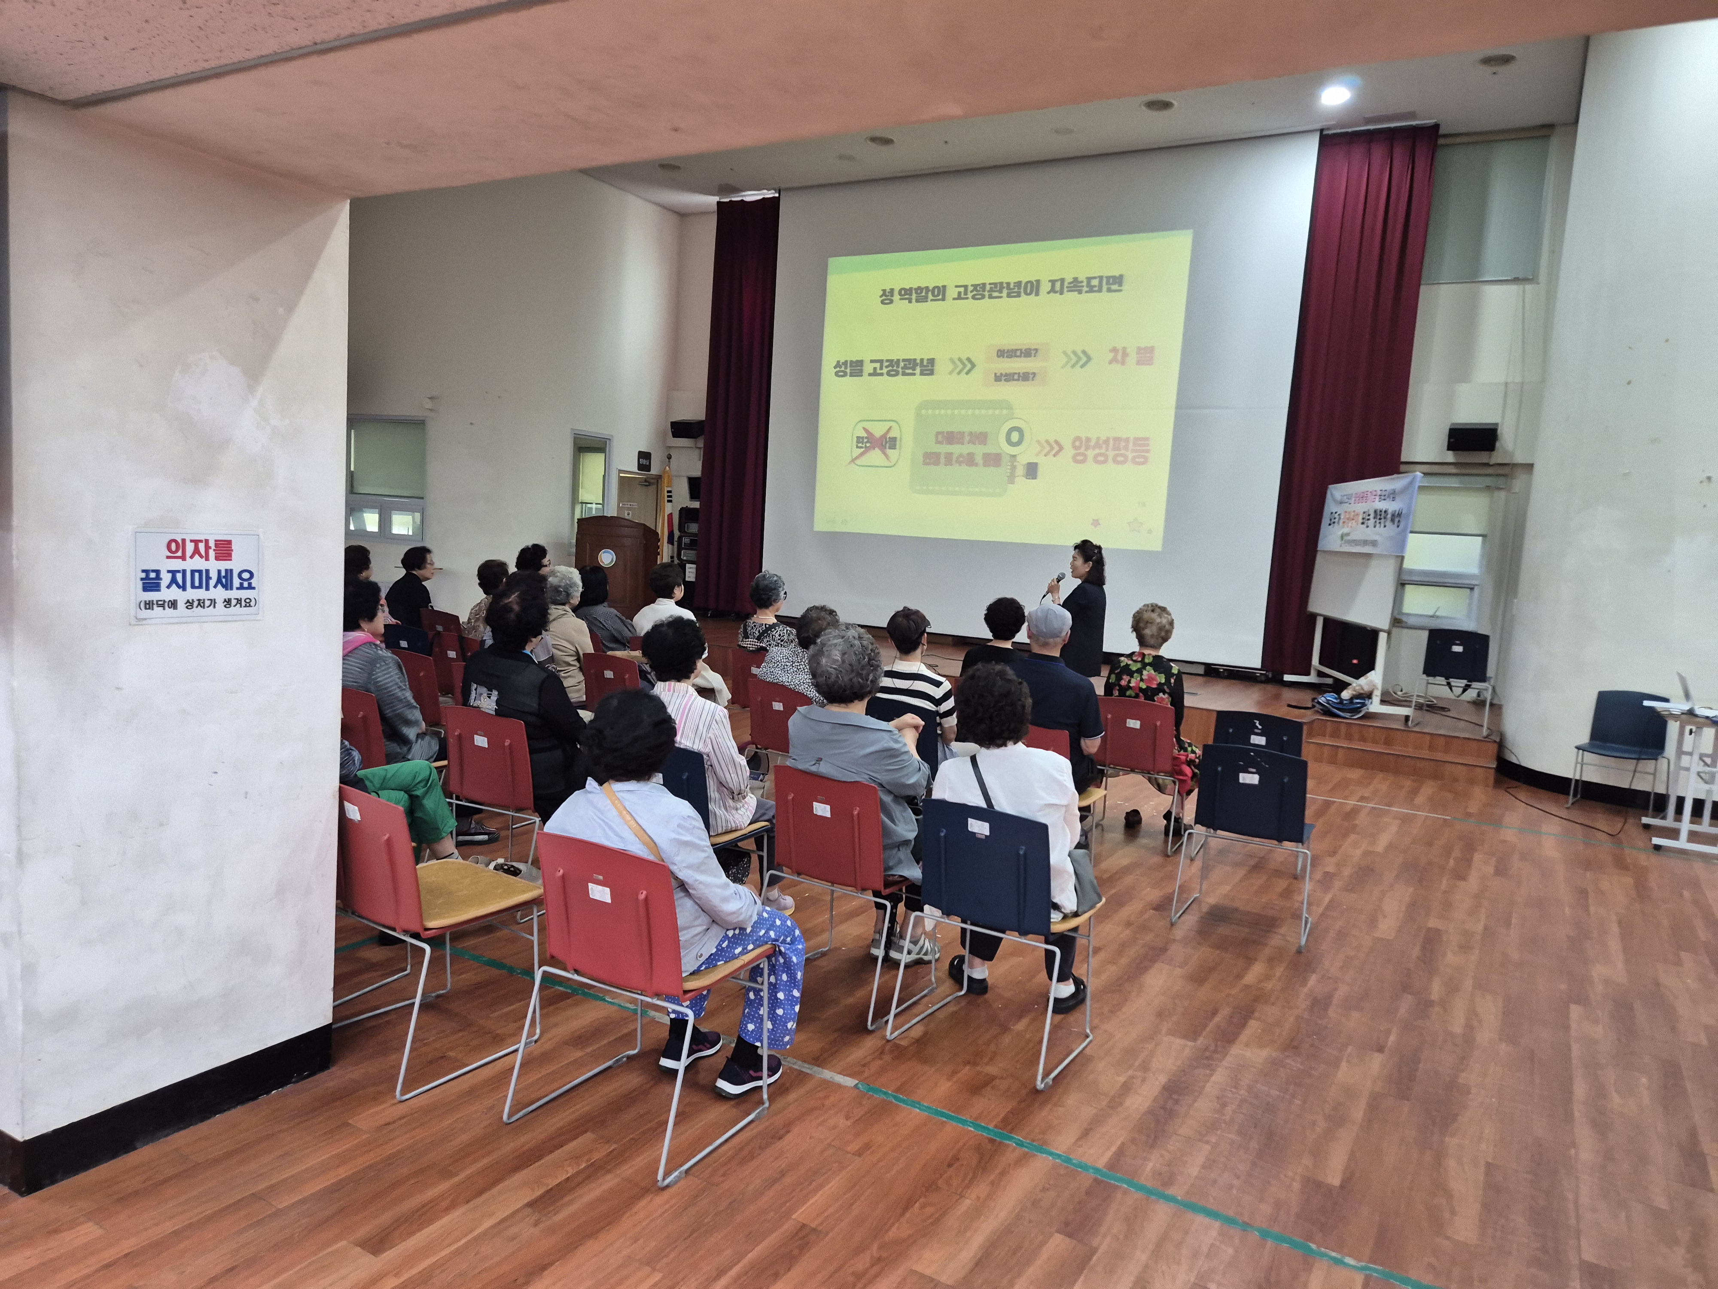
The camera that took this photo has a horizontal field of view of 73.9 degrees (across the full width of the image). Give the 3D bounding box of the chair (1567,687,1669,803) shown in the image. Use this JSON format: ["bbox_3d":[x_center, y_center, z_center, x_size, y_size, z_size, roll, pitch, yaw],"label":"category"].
[{"bbox_3d":[5.143,0.743,7.690,0.497,0.784,0.490,9,8,40],"label":"chair"}]

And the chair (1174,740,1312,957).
[{"bbox_3d":[1.702,0.807,4.908,0.518,0.781,0.528,7,6,28],"label":"chair"}]

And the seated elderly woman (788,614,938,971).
[{"bbox_3d":[0.091,0.550,3.975,0.529,1.259,0.696,7,7,32],"label":"seated elderly woman"}]

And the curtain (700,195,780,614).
[{"bbox_3d":[-1.566,-2.978,14.537,0.998,5.184,0.192,7,7,29],"label":"curtain"}]

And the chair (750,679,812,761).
[{"bbox_3d":[-0.314,0.579,6.182,0.515,0.800,0.510,7,7,30],"label":"chair"}]

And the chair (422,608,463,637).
[{"bbox_3d":[-2.998,0.131,8.655,0.518,0.781,0.528,7,7,29],"label":"chair"}]

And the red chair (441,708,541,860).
[{"bbox_3d":[-1.373,0.635,4.669,0.518,0.781,0.528,7,6,27],"label":"red chair"}]

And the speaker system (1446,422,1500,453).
[{"bbox_3d":[5.620,-1.885,10.447,0.446,0.225,0.255,7,21,33],"label":"speaker system"}]

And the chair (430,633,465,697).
[{"bbox_3d":[-2.354,0.320,7.046,0.497,0.784,0.490,6,6,25],"label":"chair"}]

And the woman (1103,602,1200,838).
[{"bbox_3d":[1.628,0.415,6.206,0.510,1.279,0.666,6,6,25],"label":"woman"}]

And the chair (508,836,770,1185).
[{"bbox_3d":[-0.538,0.850,2.961,0.497,0.784,0.490,7,7,28],"label":"chair"}]

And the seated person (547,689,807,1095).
[{"bbox_3d":[-0.485,0.693,3.169,0.530,1.165,0.660,7,7,33],"label":"seated person"}]

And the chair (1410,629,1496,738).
[{"bbox_3d":[4.699,0.275,8.959,0.518,0.781,0.528,7,7,33],"label":"chair"}]

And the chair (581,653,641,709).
[{"bbox_3d":[-1.320,0.429,6.626,0.497,0.784,0.490,7,6,27],"label":"chair"}]

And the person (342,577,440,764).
[{"bbox_3d":[-2.067,0.329,5.259,0.500,1.260,0.720,8,7,34],"label":"person"}]

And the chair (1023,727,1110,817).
[{"bbox_3d":[0.837,0.739,5.328,0.515,0.800,0.510,7,7,32],"label":"chair"}]

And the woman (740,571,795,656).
[{"bbox_3d":[-0.454,0.169,7.332,0.470,1.272,0.666,7,6,27],"label":"woman"}]

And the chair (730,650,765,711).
[{"bbox_3d":[-0.559,0.428,7.507,0.515,0.800,0.510,7,7,29],"label":"chair"}]

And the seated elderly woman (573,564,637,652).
[{"bbox_3d":[-1.705,0.062,7.966,0.480,1.219,0.672,7,7,29],"label":"seated elderly woman"}]

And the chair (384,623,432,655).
[{"bbox_3d":[-2.856,0.267,7.644,0.515,0.800,0.510,7,7,27],"label":"chair"}]

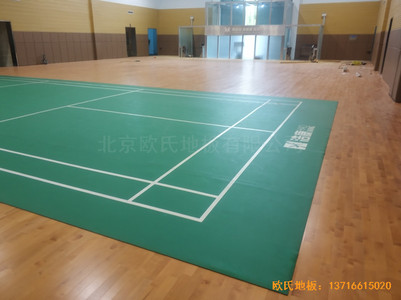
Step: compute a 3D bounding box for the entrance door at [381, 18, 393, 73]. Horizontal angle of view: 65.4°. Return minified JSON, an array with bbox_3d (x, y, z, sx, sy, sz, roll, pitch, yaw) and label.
[{"bbox_3d":[8.342,-4.632,14.038,0.120,2.370,1.250,9,22,24],"label":"entrance door"}]

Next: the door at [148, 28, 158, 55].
[{"bbox_3d":[-4.255,-9.928,28.748,0.120,2.320,1.400,9,22,24],"label":"door"}]

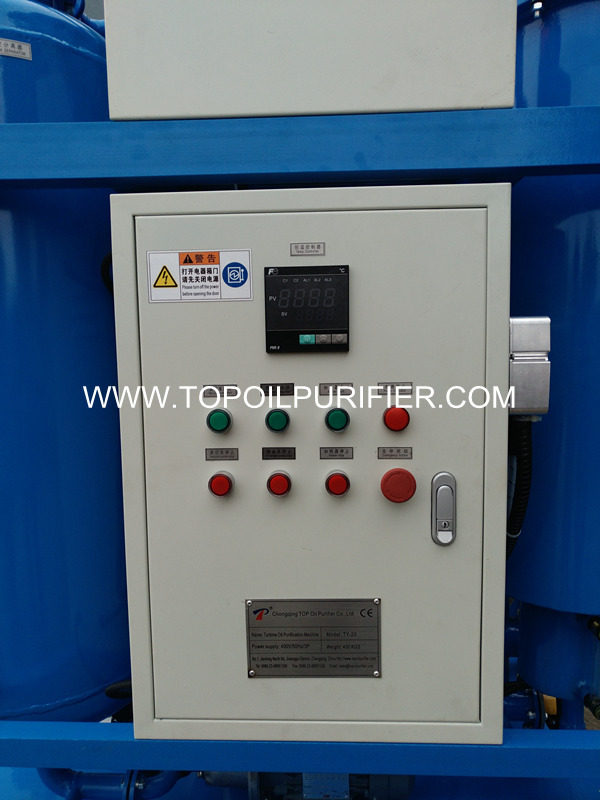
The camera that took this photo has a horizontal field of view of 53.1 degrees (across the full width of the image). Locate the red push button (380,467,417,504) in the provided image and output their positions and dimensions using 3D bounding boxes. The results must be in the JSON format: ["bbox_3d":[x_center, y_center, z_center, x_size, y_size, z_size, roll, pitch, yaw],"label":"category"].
[{"bbox_3d":[0.113,0.097,0.692,0.040,0.040,0.030,-1,5,3],"label":"red push button"}]

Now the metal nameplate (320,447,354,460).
[{"bbox_3d":[0.043,0.063,0.708,0.040,0.015,0.002,-1,5,3],"label":"metal nameplate"}]

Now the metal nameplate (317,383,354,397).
[{"bbox_3d":[0.042,-0.012,0.698,0.040,0.015,0.002,-1,5,3],"label":"metal nameplate"}]

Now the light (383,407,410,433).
[{"bbox_3d":[0.111,0.021,0.692,0.029,0.029,0.015,-1,5,3],"label":"light"}]

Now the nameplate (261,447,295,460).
[{"bbox_3d":[-0.024,0.064,0.710,0.040,0.015,0.002,-1,5,3],"label":"nameplate"}]

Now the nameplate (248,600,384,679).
[{"bbox_3d":[0.017,0.290,0.730,0.162,0.100,0.002,-1,5,3],"label":"nameplate"}]

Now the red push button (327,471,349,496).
[{"bbox_3d":[0.045,0.098,0.703,0.029,0.029,0.015,-1,5,3],"label":"red push button"}]

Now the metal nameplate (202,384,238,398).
[{"bbox_3d":[-0.093,-0.011,0.704,0.040,0.015,0.002,-1,5,3],"label":"metal nameplate"}]

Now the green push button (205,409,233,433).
[{"bbox_3d":[-0.094,0.024,0.702,0.029,0.029,0.015,-1,5,3],"label":"green push button"}]

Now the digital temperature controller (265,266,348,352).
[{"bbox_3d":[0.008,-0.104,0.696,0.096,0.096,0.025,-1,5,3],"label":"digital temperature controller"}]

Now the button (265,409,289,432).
[{"bbox_3d":[-0.026,0.024,0.701,0.029,0.029,0.014,-1,5,3],"label":"button"}]

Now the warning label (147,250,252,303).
[{"bbox_3d":[-0.116,-0.143,0.695,0.121,0.058,0.002,-1,5,3],"label":"warning label"}]

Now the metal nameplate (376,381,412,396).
[{"bbox_3d":[0.110,-0.013,0.695,0.040,0.015,0.002,-1,5,3],"label":"metal nameplate"}]

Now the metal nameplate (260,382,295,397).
[{"bbox_3d":[-0.026,-0.012,0.701,0.040,0.015,0.002,-1,5,3],"label":"metal nameplate"}]

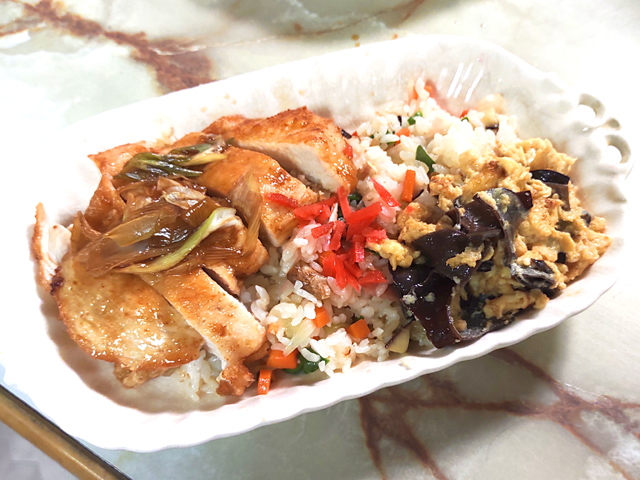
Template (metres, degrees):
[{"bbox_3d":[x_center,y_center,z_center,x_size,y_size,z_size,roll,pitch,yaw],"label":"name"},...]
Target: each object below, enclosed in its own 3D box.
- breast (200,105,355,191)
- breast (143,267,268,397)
[{"bbox_3d":[-0.024,-0.053,0.282,0.084,0.020,0.028,17,58,11],"label":"breast"},{"bbox_3d":[-0.052,0.036,0.226,0.025,0.018,0.066,-36,63,-22],"label":"breast"}]

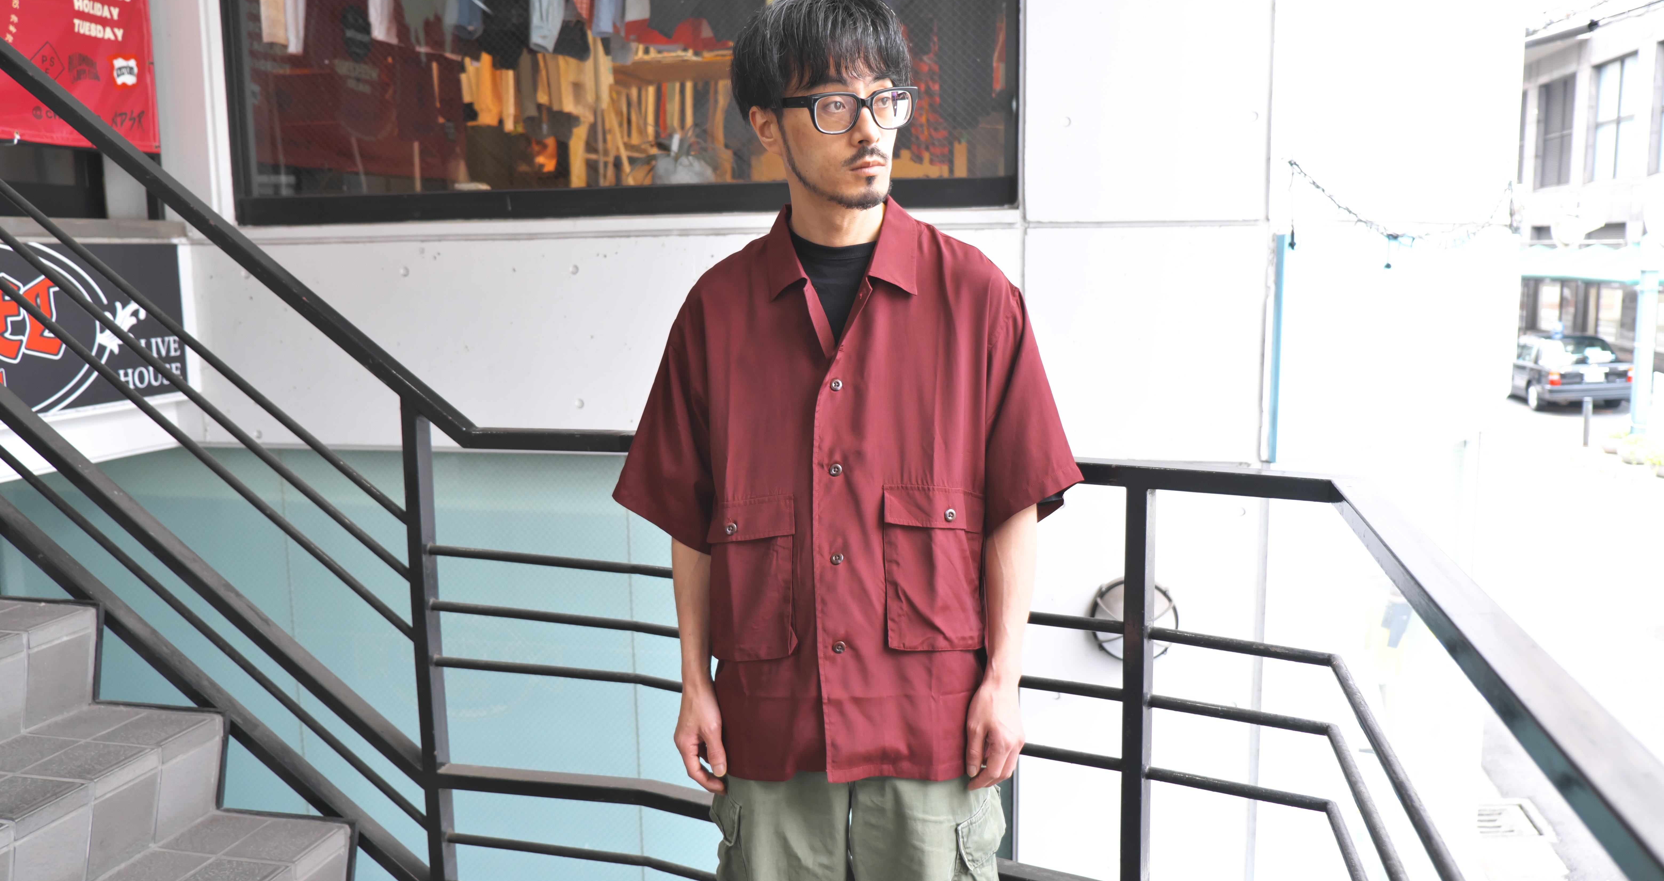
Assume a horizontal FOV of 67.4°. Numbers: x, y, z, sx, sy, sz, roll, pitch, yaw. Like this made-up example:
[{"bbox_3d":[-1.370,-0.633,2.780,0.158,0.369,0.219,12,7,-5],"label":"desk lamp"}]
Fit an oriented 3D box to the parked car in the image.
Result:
[{"bbox_3d":[15.900,-1.550,27.350,1.700,1.480,4.680,1,7,12],"label":"parked car"}]

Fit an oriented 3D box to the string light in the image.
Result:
[{"bbox_3d":[1.918,-0.765,4.121,1.240,0.300,0.070,-5,8,-33],"label":"string light"}]

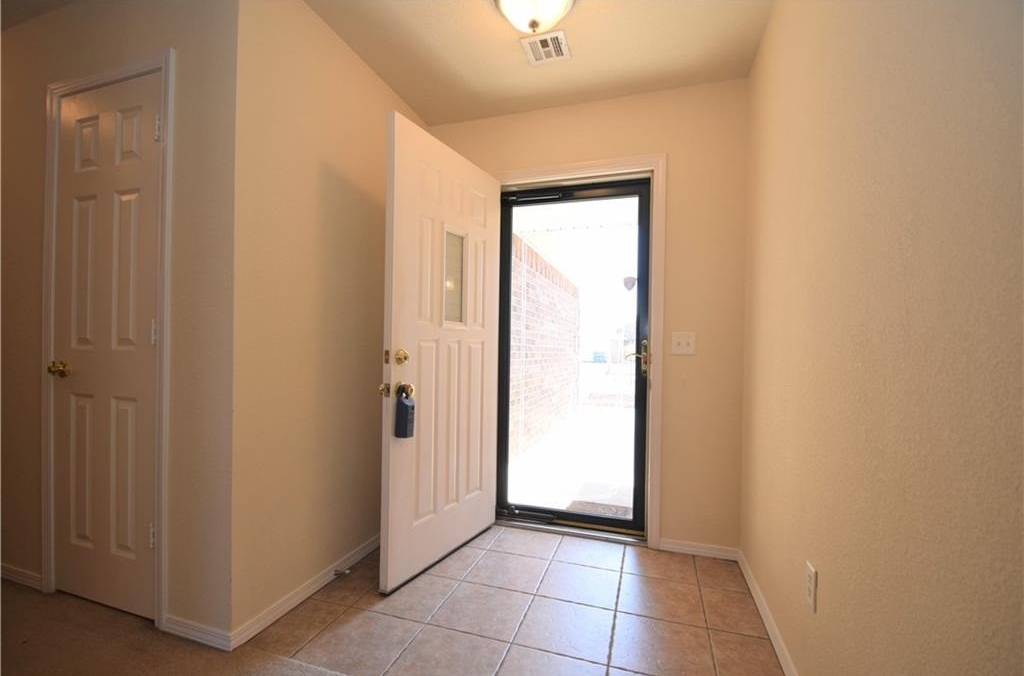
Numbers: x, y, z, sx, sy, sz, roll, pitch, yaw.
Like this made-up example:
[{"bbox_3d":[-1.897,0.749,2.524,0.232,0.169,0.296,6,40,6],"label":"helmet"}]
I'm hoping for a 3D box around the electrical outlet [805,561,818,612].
[{"bbox_3d":[0.857,0.713,1.220,0.008,0.114,0.070,0,-1,18],"label":"electrical outlet"}]

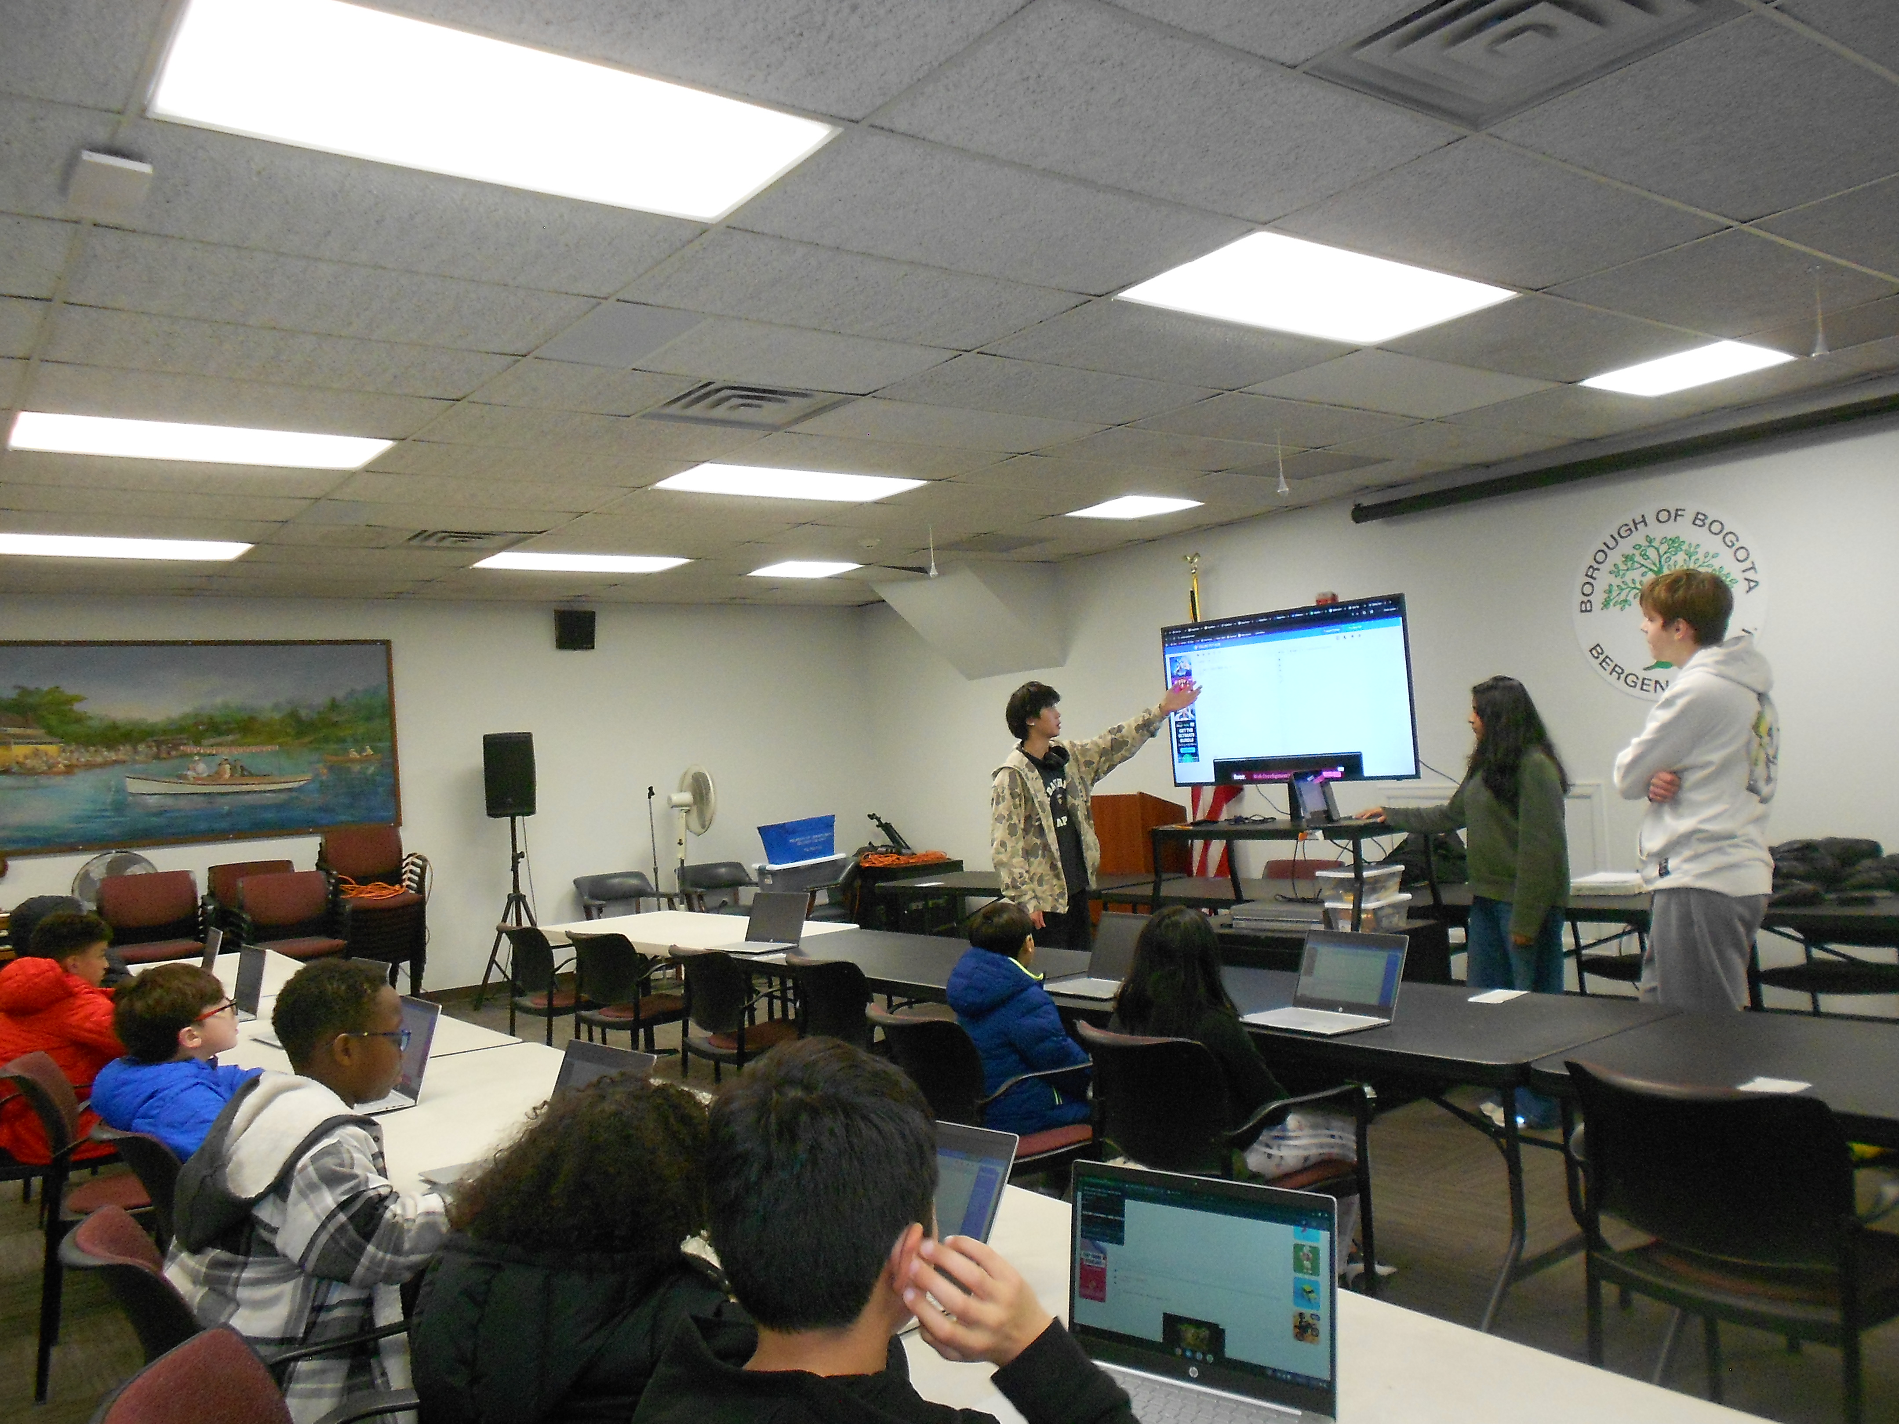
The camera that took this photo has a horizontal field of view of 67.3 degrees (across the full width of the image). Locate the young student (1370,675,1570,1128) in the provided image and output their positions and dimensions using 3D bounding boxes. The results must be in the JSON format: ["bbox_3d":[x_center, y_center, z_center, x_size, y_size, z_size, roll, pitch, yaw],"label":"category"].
[{"bbox_3d":[1.908,0.715,5.242,0.660,1.660,0.450,-4,-1,-5],"label":"young student"}]

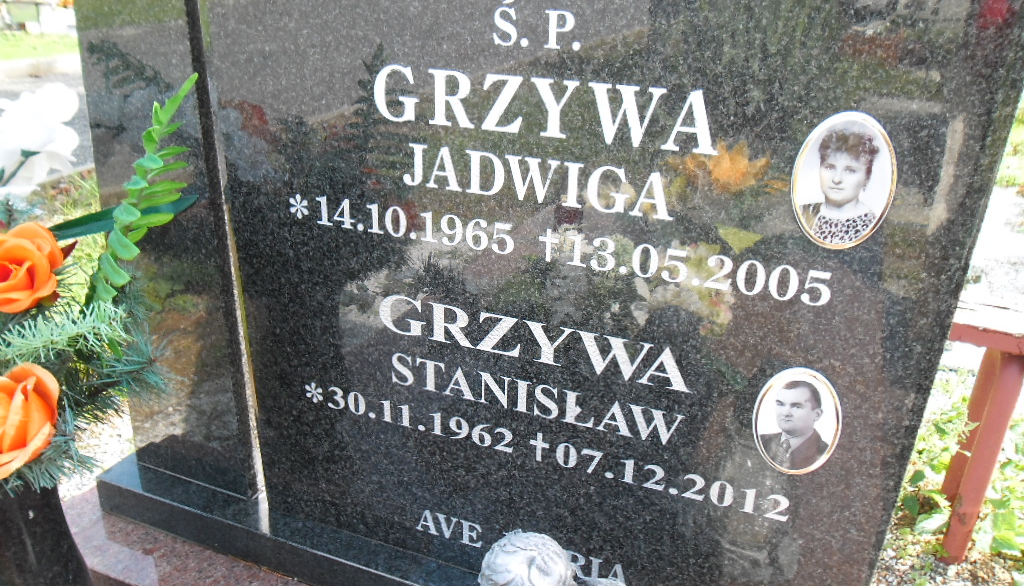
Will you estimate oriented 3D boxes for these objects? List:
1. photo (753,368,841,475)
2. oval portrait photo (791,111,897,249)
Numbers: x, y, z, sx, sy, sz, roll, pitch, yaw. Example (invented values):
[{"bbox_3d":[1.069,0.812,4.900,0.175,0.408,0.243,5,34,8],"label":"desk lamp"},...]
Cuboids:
[{"bbox_3d":[0.284,0.132,0.798,0.085,0.125,0.012,10,25,20],"label":"photo"},{"bbox_3d":[0.289,-0.095,0.699,0.085,0.125,0.012,10,25,20],"label":"oval portrait photo"}]

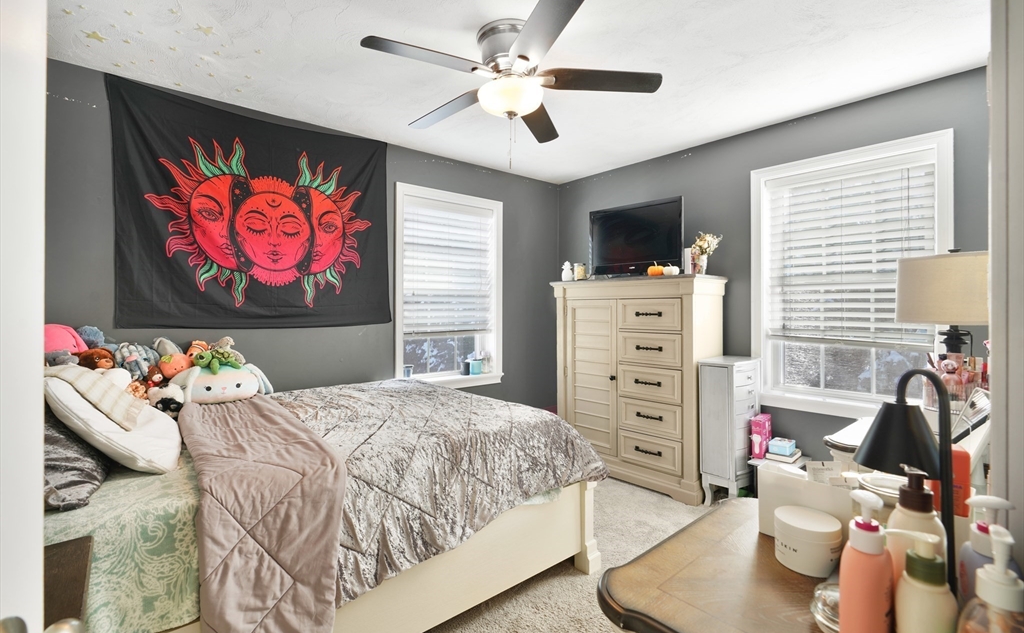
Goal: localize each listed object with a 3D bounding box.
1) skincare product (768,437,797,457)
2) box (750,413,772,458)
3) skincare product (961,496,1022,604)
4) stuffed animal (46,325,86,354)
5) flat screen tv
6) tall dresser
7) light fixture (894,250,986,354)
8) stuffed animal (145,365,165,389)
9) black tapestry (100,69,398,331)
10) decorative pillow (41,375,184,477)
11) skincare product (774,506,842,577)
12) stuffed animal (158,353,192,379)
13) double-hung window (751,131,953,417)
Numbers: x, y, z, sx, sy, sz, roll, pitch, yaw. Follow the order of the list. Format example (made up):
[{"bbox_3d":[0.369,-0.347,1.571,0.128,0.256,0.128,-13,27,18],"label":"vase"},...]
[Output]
[{"bbox_3d":[1.676,0.807,2.822,0.108,0.055,0.155,1,2,43],"label":"skincare product"},{"bbox_3d":[1.556,0.753,2.845,0.058,0.222,0.190,1,1,39],"label":"box"},{"bbox_3d":[0.634,0.345,0.603,0.066,0.226,0.060,0,1,16],"label":"skincare product"},{"bbox_3d":[-1.961,0.133,1.950,0.260,0.230,0.210,-1,2,-43],"label":"stuffed animal"},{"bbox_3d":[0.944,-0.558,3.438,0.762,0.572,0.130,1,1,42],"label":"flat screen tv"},{"bbox_3d":[0.915,0.455,3.490,0.448,1.456,1.283,-1,1,-40],"label":"tall dresser"},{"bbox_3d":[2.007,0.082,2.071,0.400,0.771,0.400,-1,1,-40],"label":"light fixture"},{"bbox_3d":[-1.760,0.310,2.243,0.080,0.135,0.085,0,1,22],"label":"stuffed animal"},{"bbox_3d":[-1.443,-0.580,2.768,1.511,1.283,0.030,-1,1,-40],"label":"black tapestry"},{"bbox_3d":[-1.239,0.297,1.407,0.140,0.430,0.480,-48,27,-25],"label":"decorative pillow"},{"bbox_3d":[0.546,0.413,0.841,0.103,0.081,0.103,0,1,6],"label":"skincare product"},{"bbox_3d":[-1.627,0.247,2.200,0.120,0.125,0.130,1,18,43],"label":"stuffed animal"},{"bbox_3d":[1.958,-0.194,2.734,0.110,1.575,0.985,-1,1,-41],"label":"double-hung window"}]

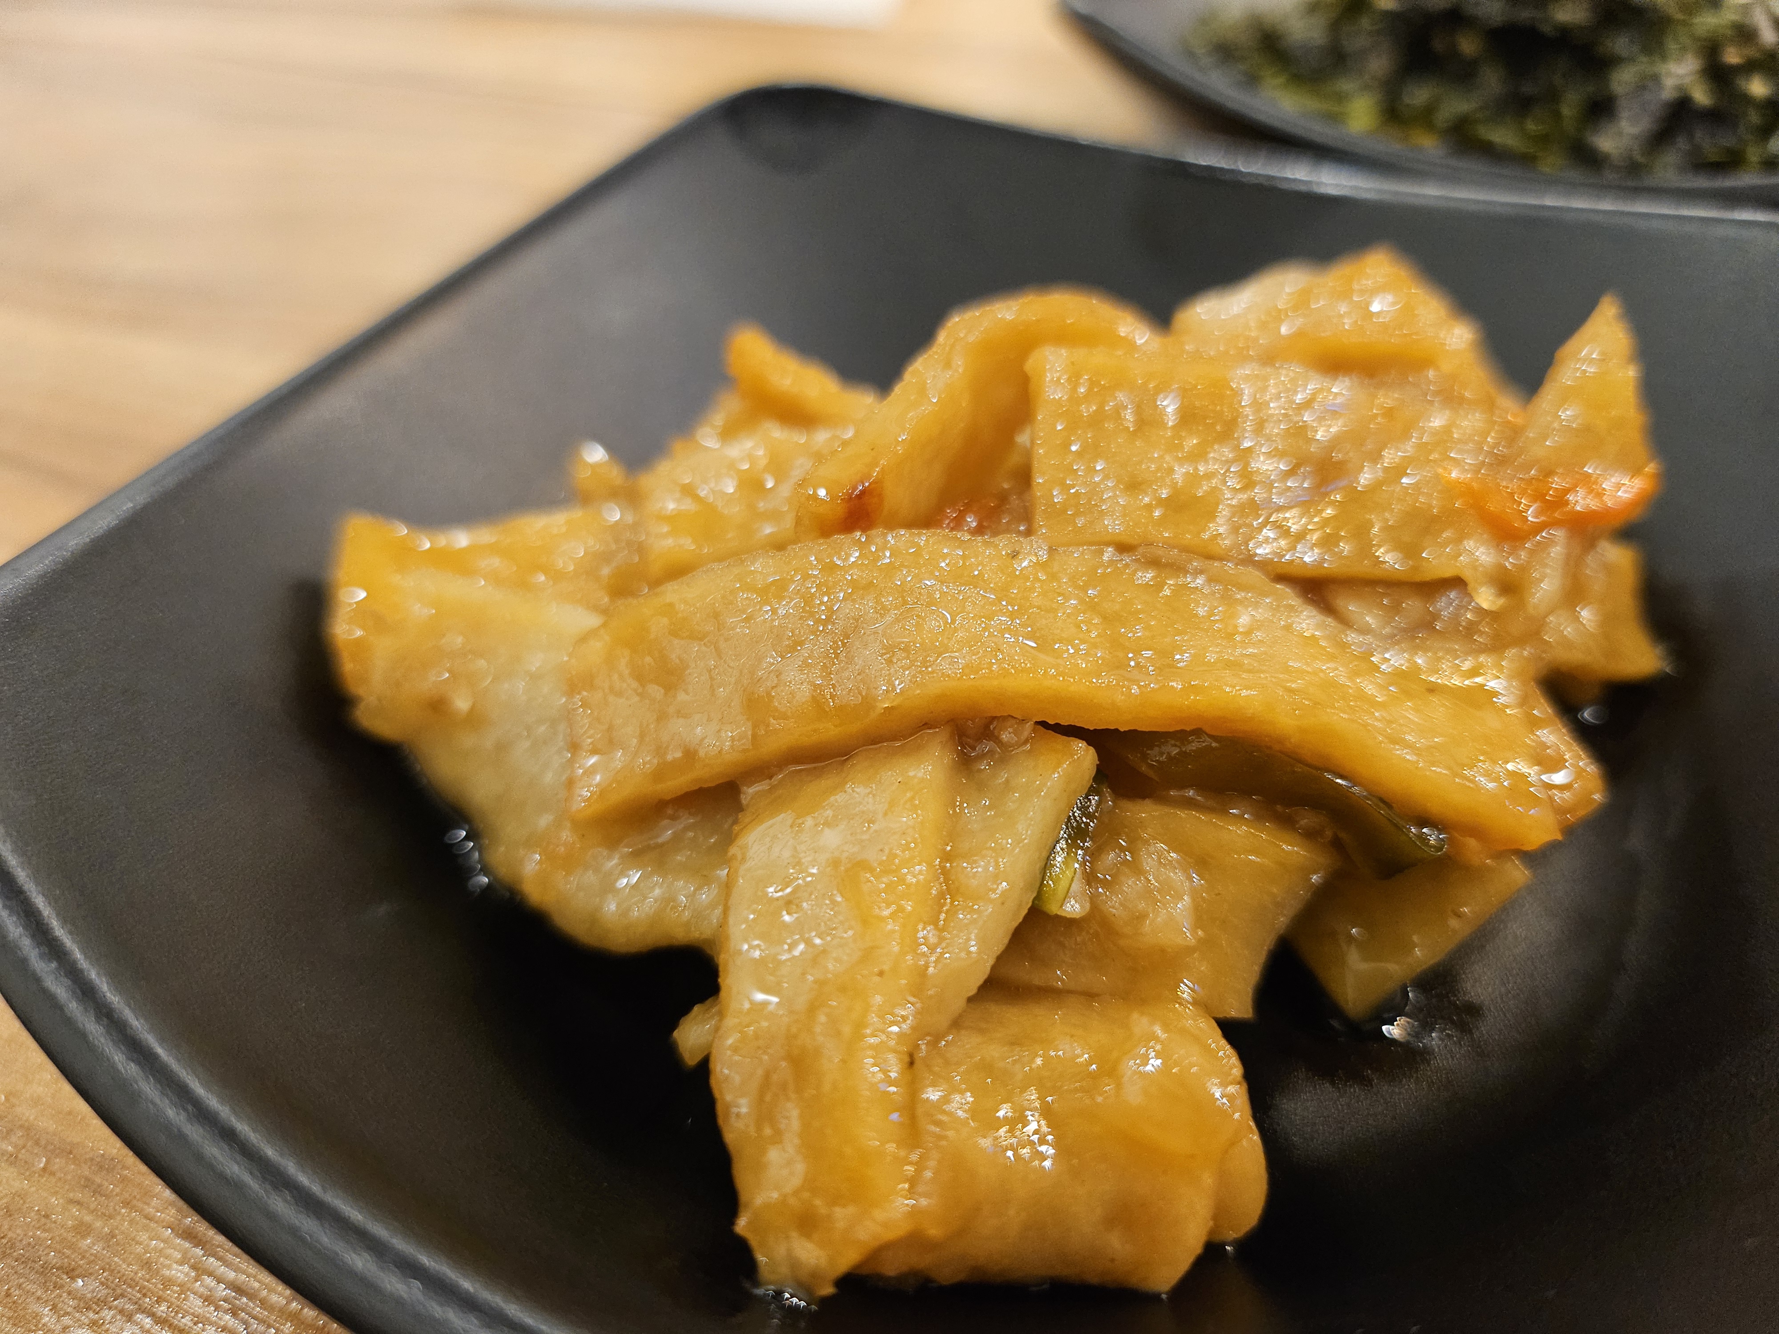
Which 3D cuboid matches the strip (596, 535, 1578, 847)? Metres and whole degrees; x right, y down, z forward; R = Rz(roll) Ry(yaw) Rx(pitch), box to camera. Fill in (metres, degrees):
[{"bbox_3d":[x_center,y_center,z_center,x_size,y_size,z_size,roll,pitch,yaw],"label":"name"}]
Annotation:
[{"bbox_3d":[0.018,0.002,0.107,0.093,0.019,0.019,3,48,-4],"label":"strip"}]

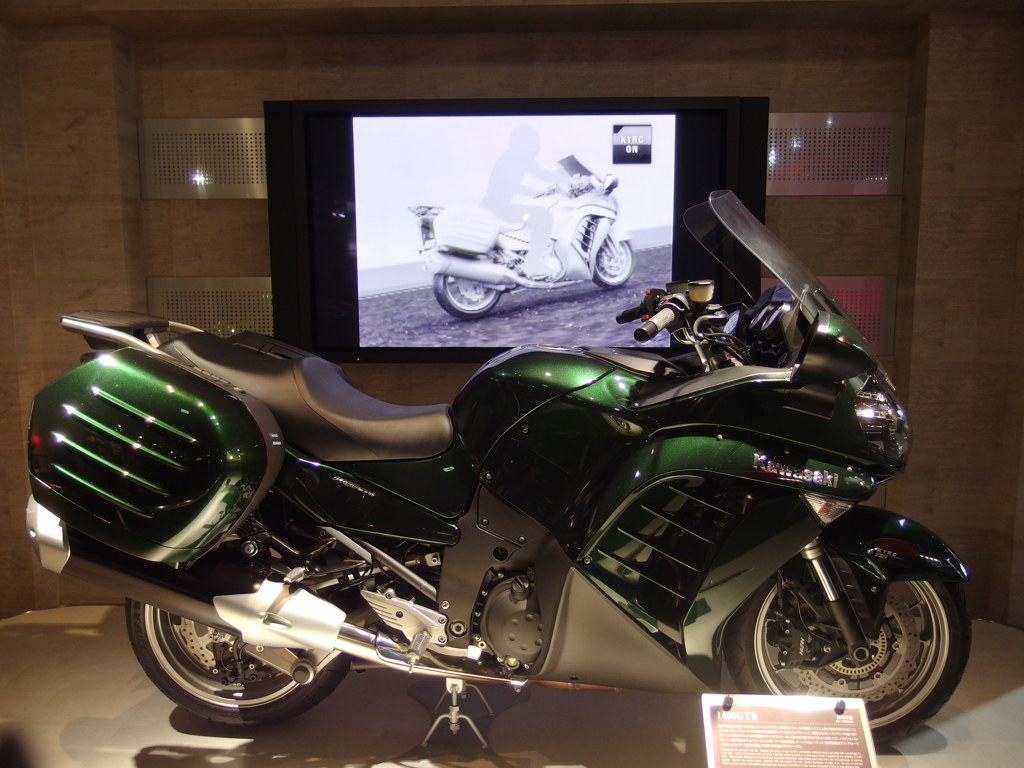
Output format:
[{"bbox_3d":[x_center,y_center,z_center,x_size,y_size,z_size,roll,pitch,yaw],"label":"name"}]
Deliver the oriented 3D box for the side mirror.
[{"bbox_3d":[0.640,-0.071,1.672,0.145,0.145,0.190,0,7,5],"label":"side mirror"}]

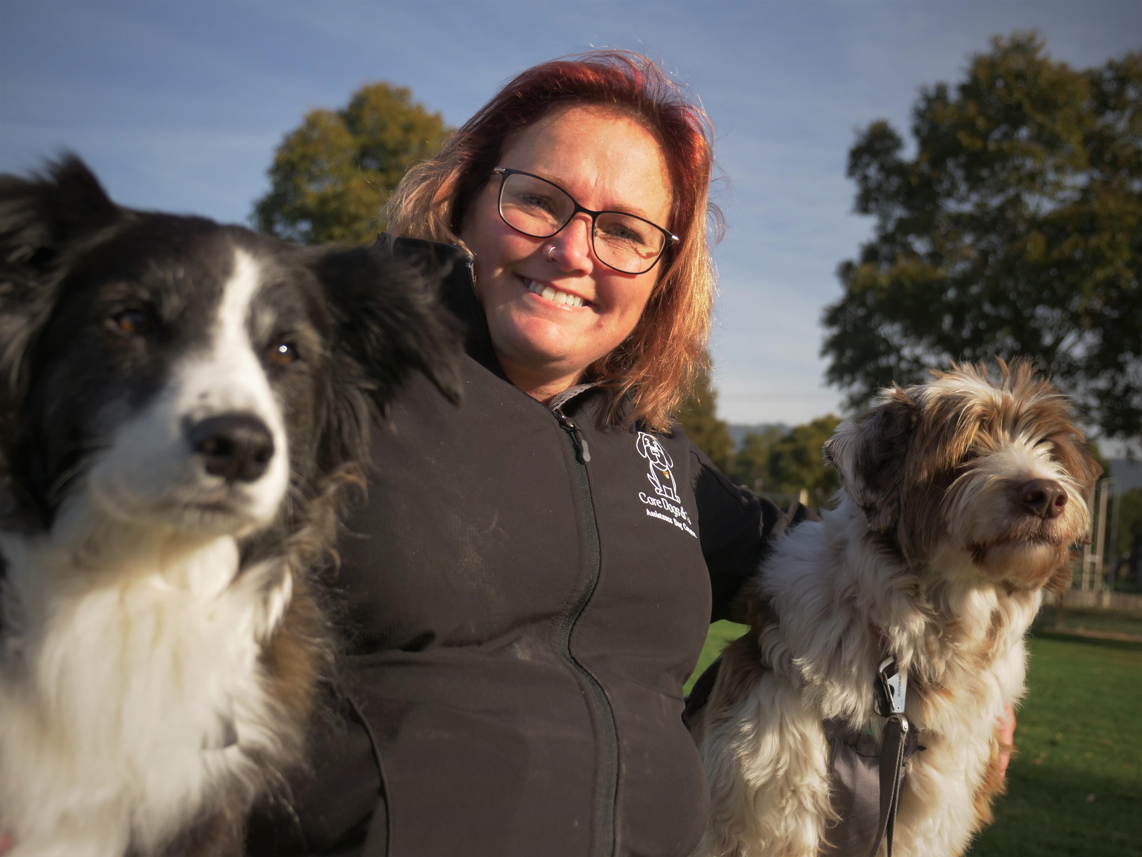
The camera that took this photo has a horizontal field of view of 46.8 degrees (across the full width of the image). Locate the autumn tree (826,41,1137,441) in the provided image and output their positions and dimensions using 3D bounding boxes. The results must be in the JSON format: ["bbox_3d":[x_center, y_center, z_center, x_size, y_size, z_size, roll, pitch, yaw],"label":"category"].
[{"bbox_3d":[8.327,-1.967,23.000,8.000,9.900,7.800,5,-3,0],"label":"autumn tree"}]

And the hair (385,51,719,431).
[{"bbox_3d":[-0.004,-0.147,0.970,0.250,0.260,0.220,18,5,-12],"label":"hair"}]

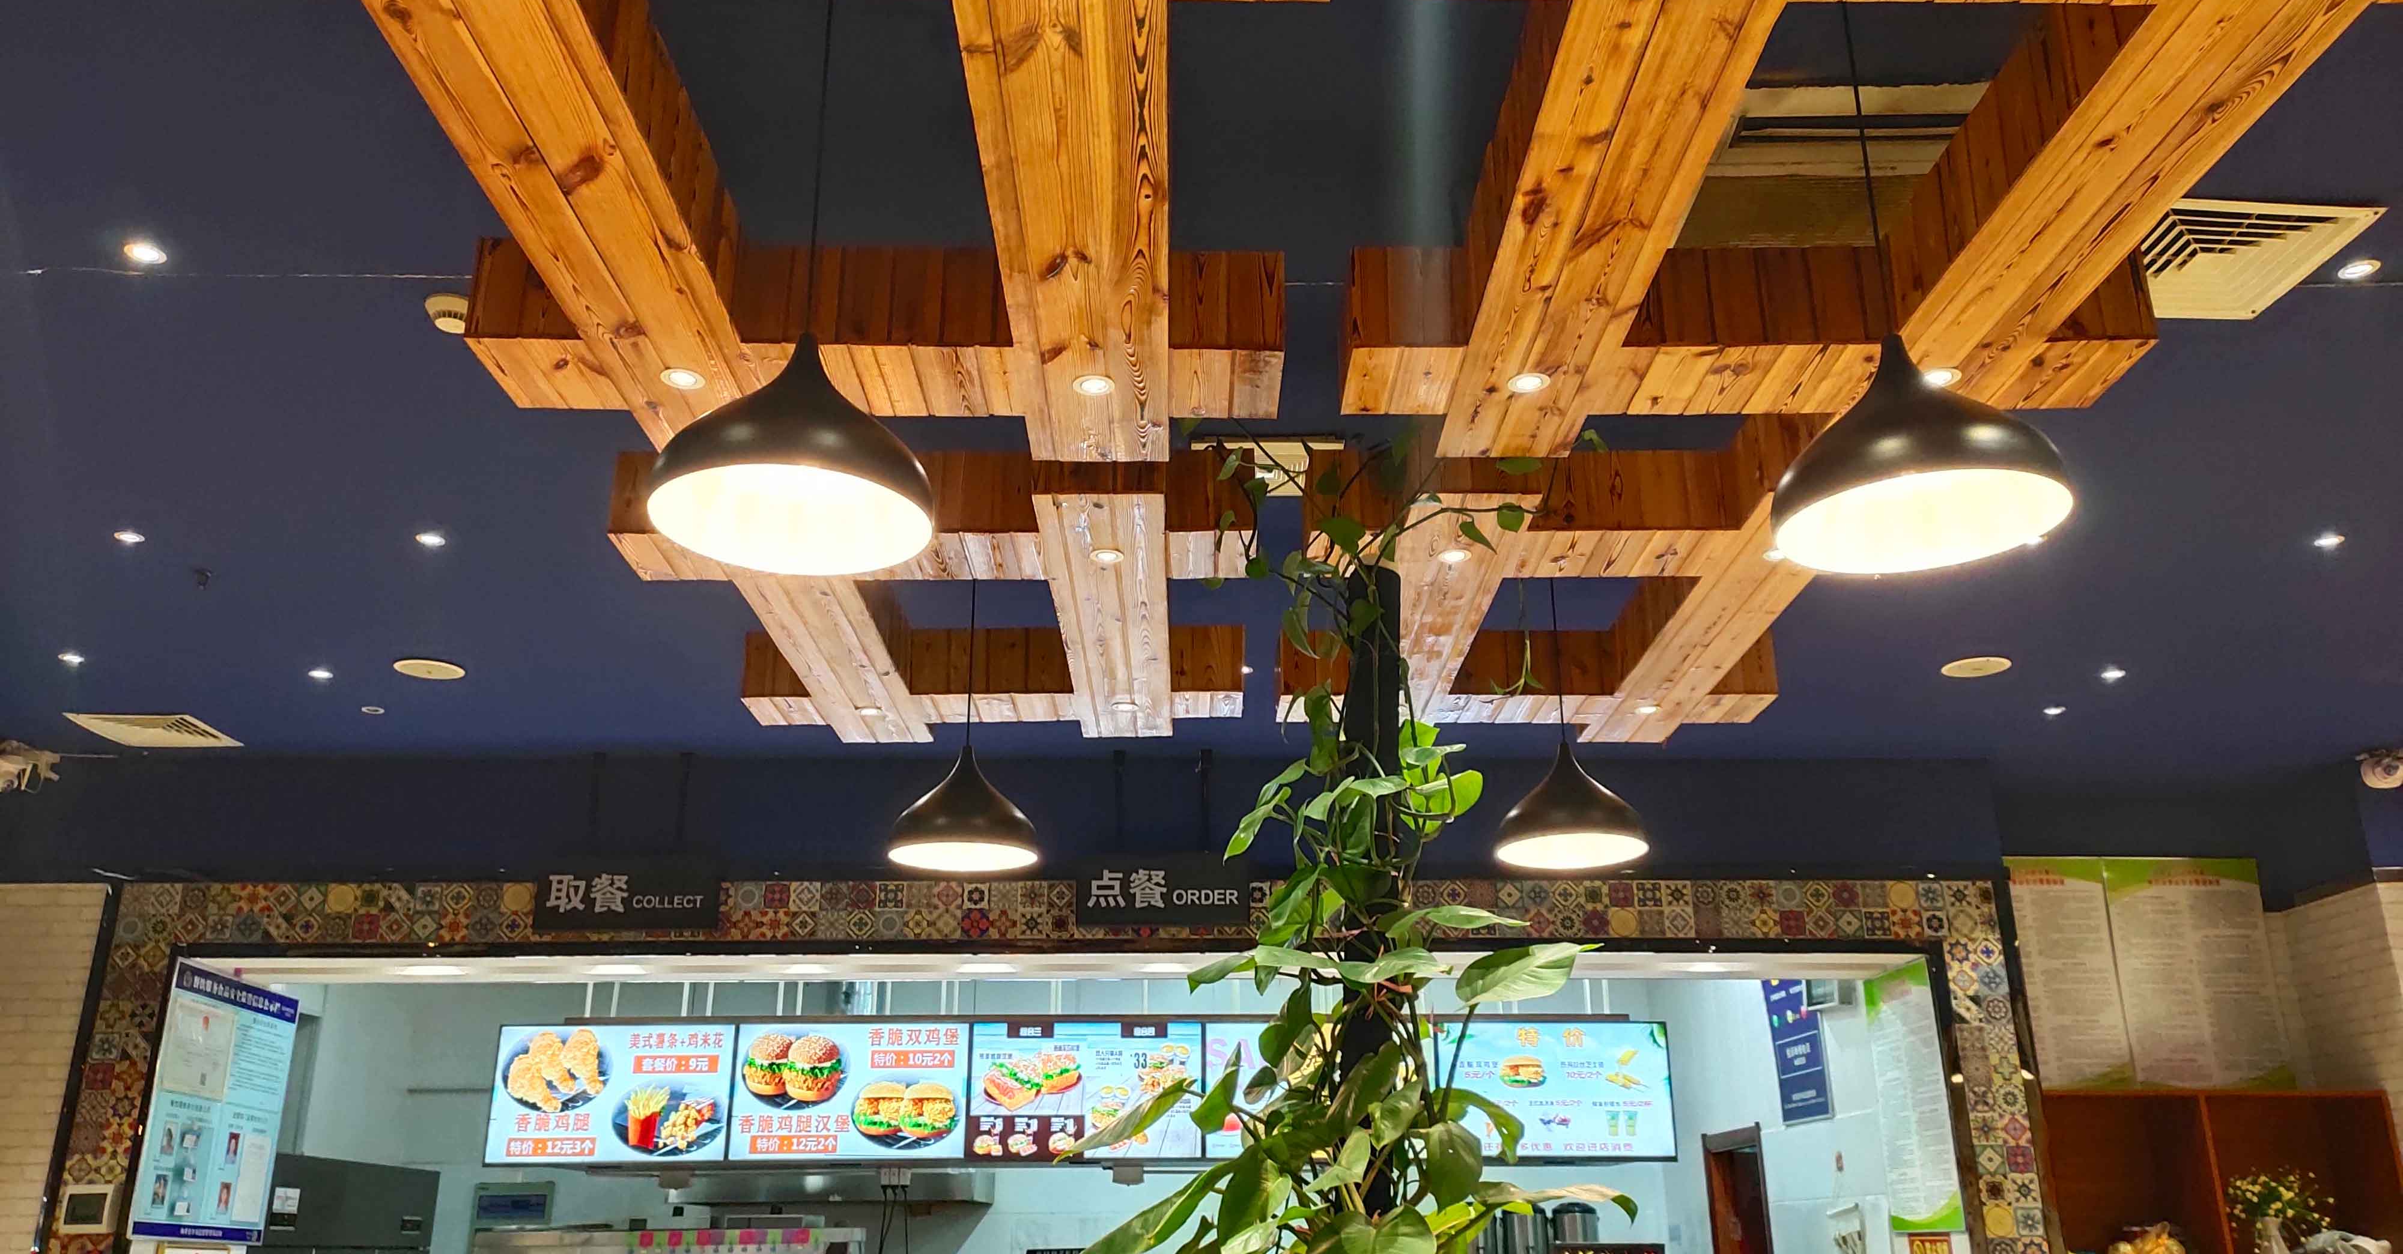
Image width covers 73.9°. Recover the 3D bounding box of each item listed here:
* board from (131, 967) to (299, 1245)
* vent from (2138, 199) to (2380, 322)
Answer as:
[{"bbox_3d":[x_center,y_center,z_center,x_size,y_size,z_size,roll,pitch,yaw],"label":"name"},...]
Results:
[{"bbox_3d":[-3.478,1.710,5.672,0.020,0.890,0.800,0,-20,0],"label":"board"},{"bbox_3d":[1.815,-0.636,2.860,0.385,0.035,0.375,0,-21,-1],"label":"vent"}]

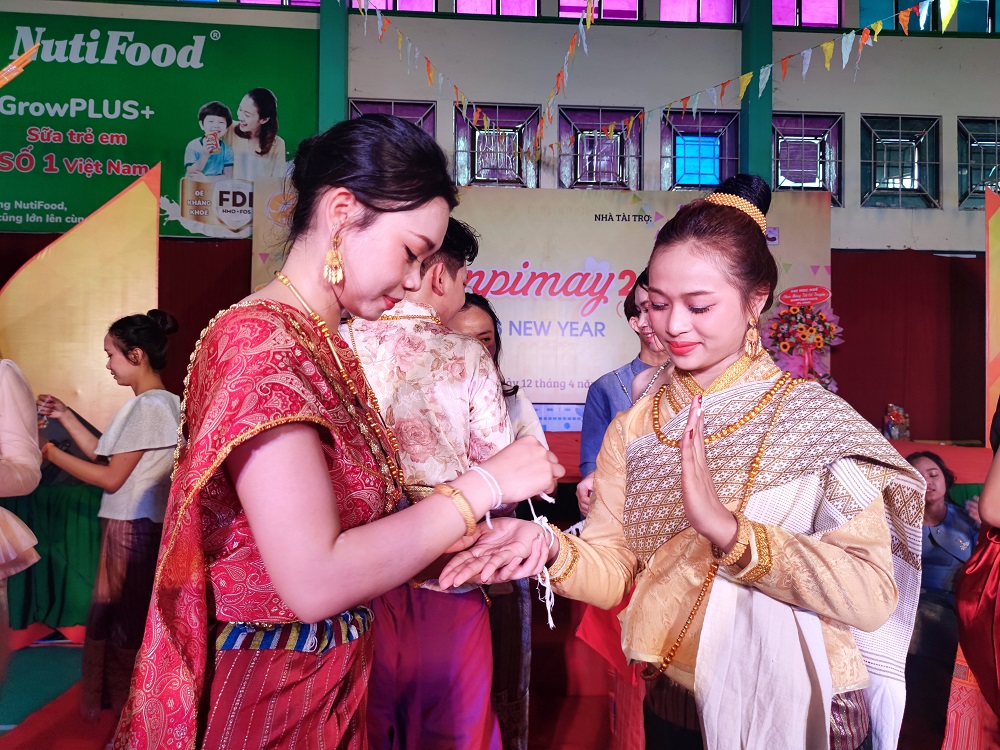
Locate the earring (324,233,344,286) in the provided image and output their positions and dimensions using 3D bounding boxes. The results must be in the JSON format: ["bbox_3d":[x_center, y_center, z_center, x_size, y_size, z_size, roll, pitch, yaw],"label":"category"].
[{"bbox_3d":[-0.186,-0.129,0.780,0.022,0.058,0.012,0,-1,-6],"label":"earring"}]

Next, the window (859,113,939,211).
[{"bbox_3d":[4.109,-2.186,7.100,0.820,0.970,0.120,0,-1,-3],"label":"window"}]

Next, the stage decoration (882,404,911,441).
[{"bbox_3d":[3.660,0.439,6.400,0.250,0.330,0.190,0,-1,3],"label":"stage decoration"}]

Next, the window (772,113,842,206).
[{"bbox_3d":[3.102,-2.188,7.050,0.790,0.960,0.120,0,-1,-3],"label":"window"}]

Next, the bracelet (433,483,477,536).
[{"bbox_3d":[-0.050,0.148,0.755,0.012,0.067,0.062,-37,0,-33],"label":"bracelet"}]

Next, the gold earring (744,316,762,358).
[{"bbox_3d":[0.349,-0.052,0.955,0.024,0.056,0.012,1,-1,-11],"label":"gold earring"}]

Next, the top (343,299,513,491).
[{"bbox_3d":[-0.184,0.052,1.530,0.440,0.460,0.280,0,-1,11],"label":"top"}]

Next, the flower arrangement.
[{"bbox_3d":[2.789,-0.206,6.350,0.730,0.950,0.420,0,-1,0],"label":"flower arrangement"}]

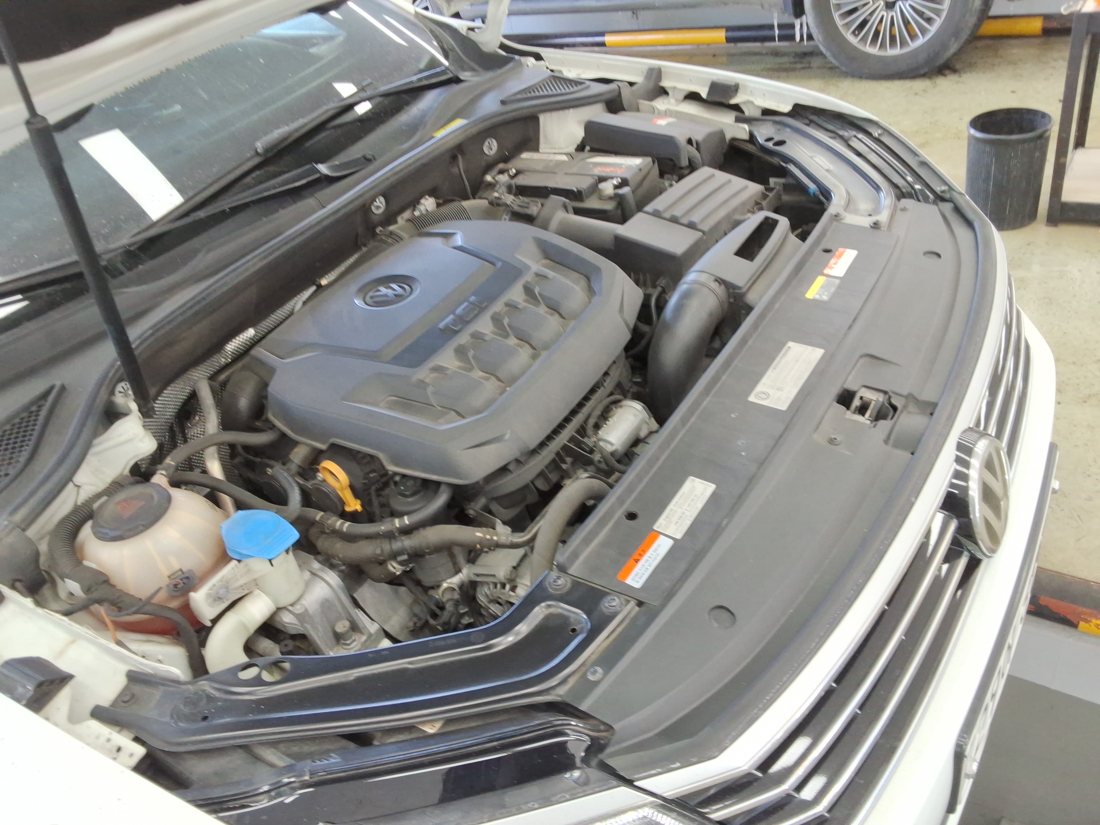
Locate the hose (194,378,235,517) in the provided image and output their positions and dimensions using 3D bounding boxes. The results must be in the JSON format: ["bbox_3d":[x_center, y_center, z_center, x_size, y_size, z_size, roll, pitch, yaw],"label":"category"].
[{"bbox_3d":[-0.463,0.047,1.225,0.029,0.029,0.204,-28,70,27],"label":"hose"}]

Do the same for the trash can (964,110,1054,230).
[{"bbox_3d":[1.406,-0.748,2.748,0.231,0.307,0.231,13,44,33],"label":"trash can"}]

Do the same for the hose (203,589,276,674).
[{"bbox_3d":[-0.324,0.229,0.931,0.059,0.093,0.073,13,44,33],"label":"hose"}]

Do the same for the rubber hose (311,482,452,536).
[{"bbox_3d":[-0.220,0.135,1.162,0.191,0.027,0.060,-12,36,4],"label":"rubber hose"}]

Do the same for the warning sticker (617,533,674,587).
[{"bbox_3d":[0.094,0.143,0.868,0.024,0.003,0.066,22,48,25],"label":"warning sticker"}]

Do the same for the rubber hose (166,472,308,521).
[{"bbox_3d":[-0.407,0.109,1.154,0.178,0.093,0.024,-3,37,16],"label":"rubber hose"}]

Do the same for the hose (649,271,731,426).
[{"bbox_3d":[0.192,-0.087,1.230,0.083,0.186,0.167,13,44,33],"label":"hose"}]

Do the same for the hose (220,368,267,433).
[{"bbox_3d":[-0.441,-0.017,1.284,0.078,0.088,0.073,13,44,33],"label":"hose"}]

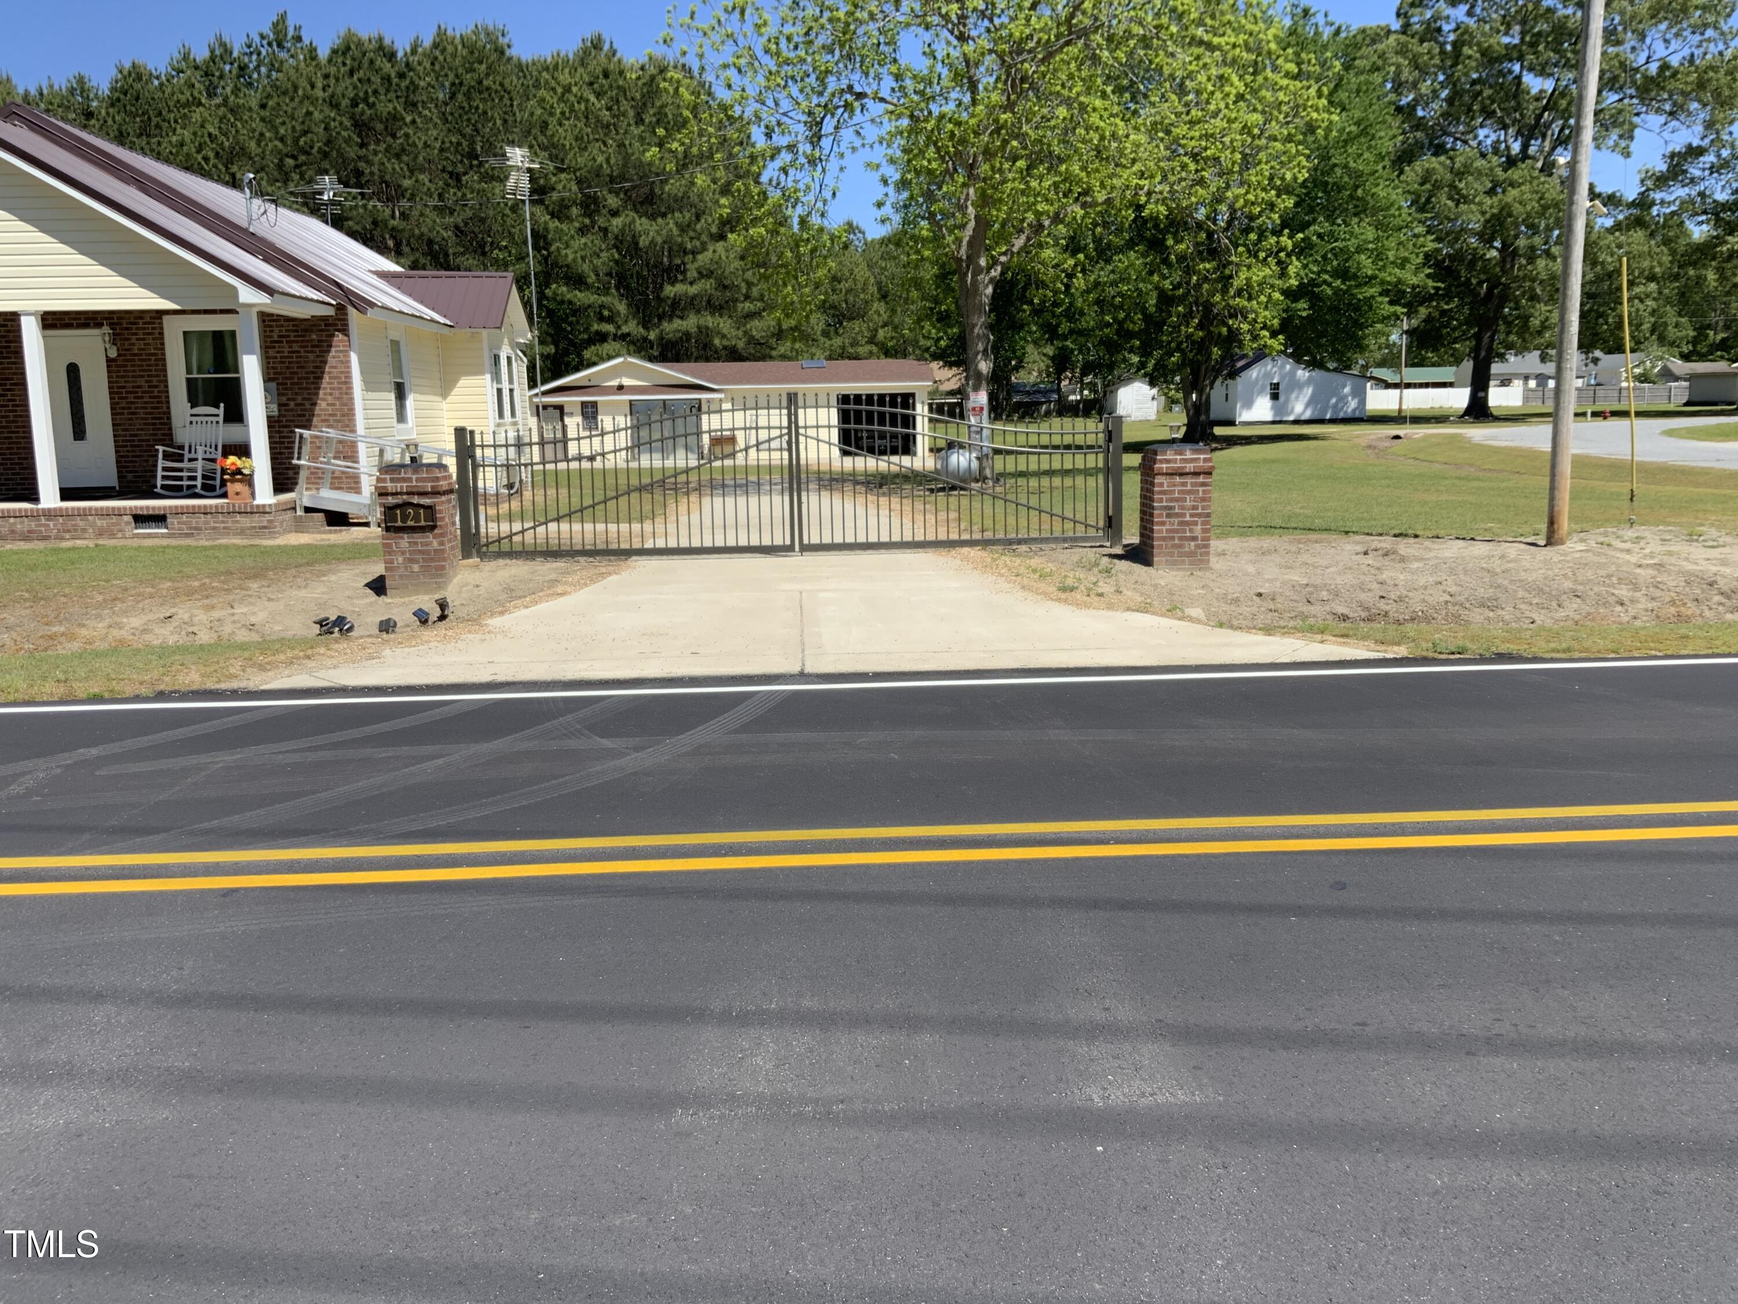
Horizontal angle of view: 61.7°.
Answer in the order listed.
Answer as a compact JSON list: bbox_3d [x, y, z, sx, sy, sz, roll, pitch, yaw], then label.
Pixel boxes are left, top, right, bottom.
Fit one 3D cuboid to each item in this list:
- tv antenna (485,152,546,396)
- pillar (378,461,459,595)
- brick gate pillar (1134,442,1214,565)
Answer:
[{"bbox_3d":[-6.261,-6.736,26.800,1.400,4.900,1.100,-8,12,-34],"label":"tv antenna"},{"bbox_3d":[-3.801,-1.053,12.345,0.550,1.080,0.550,-2,10,-6],"label":"pillar"},{"bbox_3d":[2.706,-1.295,12.866,0.540,1.040,0.540,-2,10,-4],"label":"brick gate pillar"}]

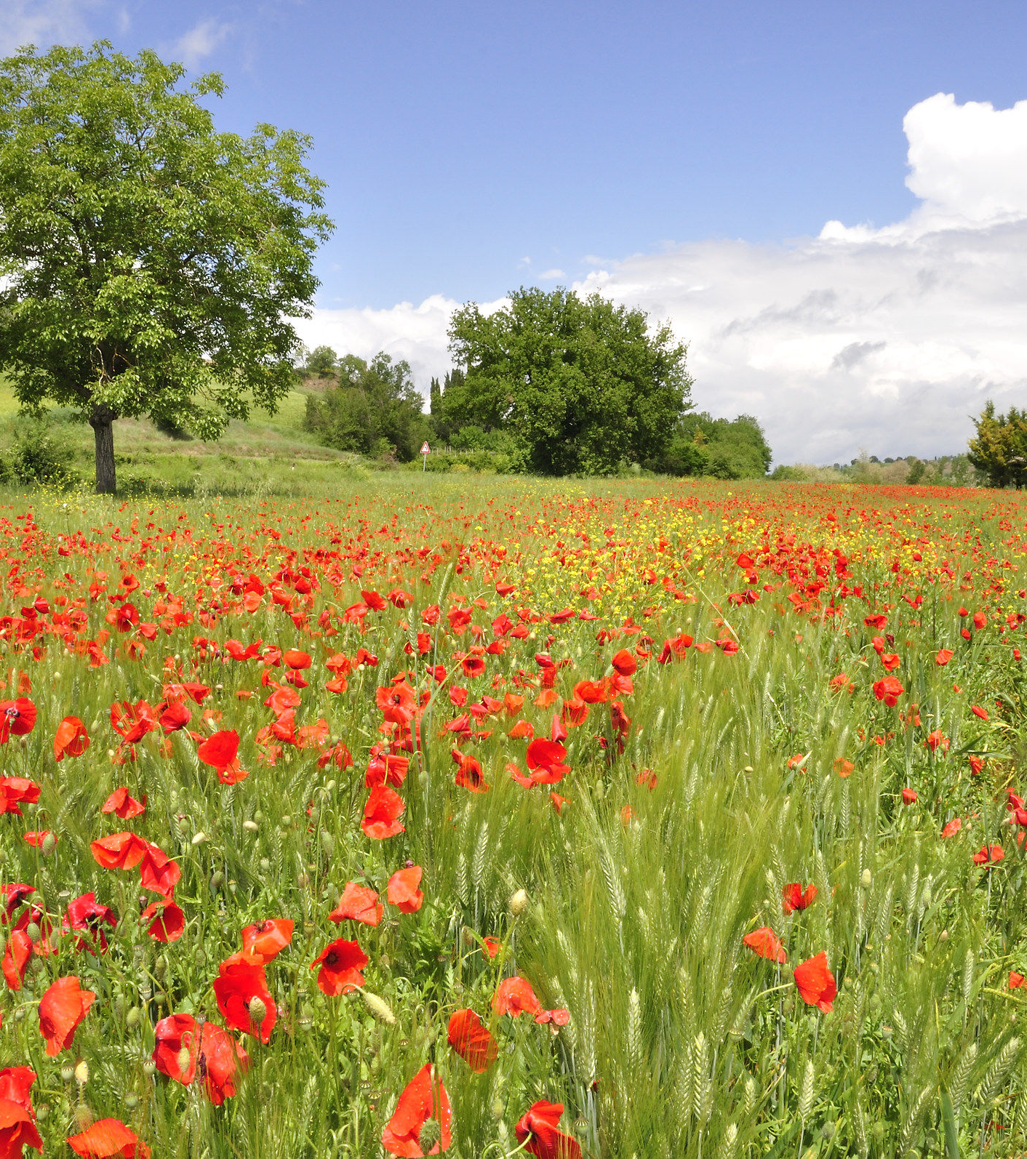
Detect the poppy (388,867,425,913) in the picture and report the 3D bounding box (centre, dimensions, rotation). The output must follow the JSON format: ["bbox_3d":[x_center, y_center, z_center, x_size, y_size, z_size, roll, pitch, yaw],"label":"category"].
[{"bbox_3d":[-0.150,0.436,1.700,0.048,0.063,0.050,-1,5,-11],"label":"poppy"}]

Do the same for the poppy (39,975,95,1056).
[{"bbox_3d":[-0.432,0.422,1.170,0.054,0.075,0.060,0,5,6],"label":"poppy"}]

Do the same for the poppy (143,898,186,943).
[{"bbox_3d":[-0.452,0.443,1.570,0.055,0.055,0.048,-1,5,-17],"label":"poppy"}]

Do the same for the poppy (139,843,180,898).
[{"bbox_3d":[-0.476,0.392,1.630,0.050,0.071,0.058,-4,6,-37],"label":"poppy"}]

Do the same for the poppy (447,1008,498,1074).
[{"bbox_3d":[-0.045,0.496,1.300,0.054,0.068,0.055,1,5,9],"label":"poppy"}]

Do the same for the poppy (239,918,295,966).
[{"bbox_3d":[-0.306,0.449,1.500,0.067,0.056,0.055,1,5,11],"label":"poppy"}]

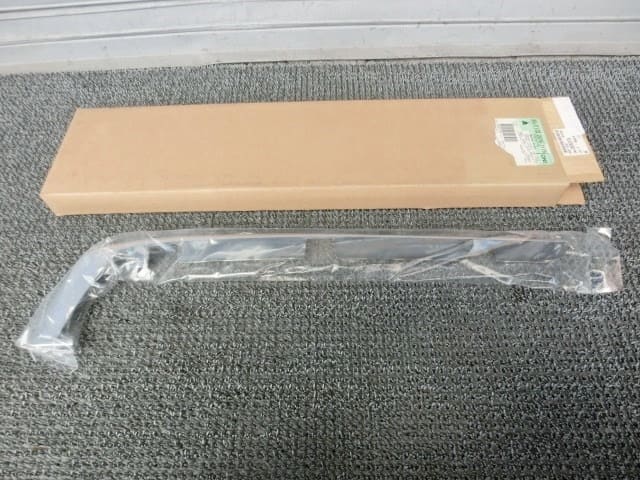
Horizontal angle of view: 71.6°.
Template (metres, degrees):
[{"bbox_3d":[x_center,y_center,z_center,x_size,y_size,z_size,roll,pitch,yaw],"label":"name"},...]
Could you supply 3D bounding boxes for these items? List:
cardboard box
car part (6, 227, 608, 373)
[{"bbox_3d":[-0.007,-0.151,0.793,0.912,0.060,0.199,-1,58,3],"label":"cardboard box"},{"bbox_3d":[0.015,0.078,0.652,0.861,0.058,0.202,-1,58,3],"label":"car part"}]

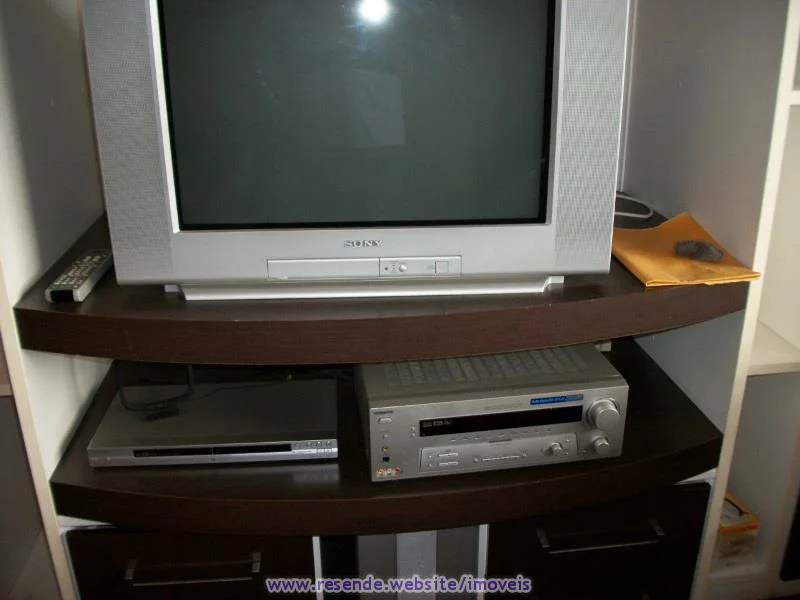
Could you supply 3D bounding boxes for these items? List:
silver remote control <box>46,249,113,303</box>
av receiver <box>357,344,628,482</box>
[{"bbox_3d":[-0.524,-0.043,1.226,0.049,0.023,0.193,-2,22,-4],"label":"silver remote control"},{"bbox_3d":[0.147,0.178,1.346,0.430,0.148,0.305,-4,22,-8],"label":"av receiver"}]

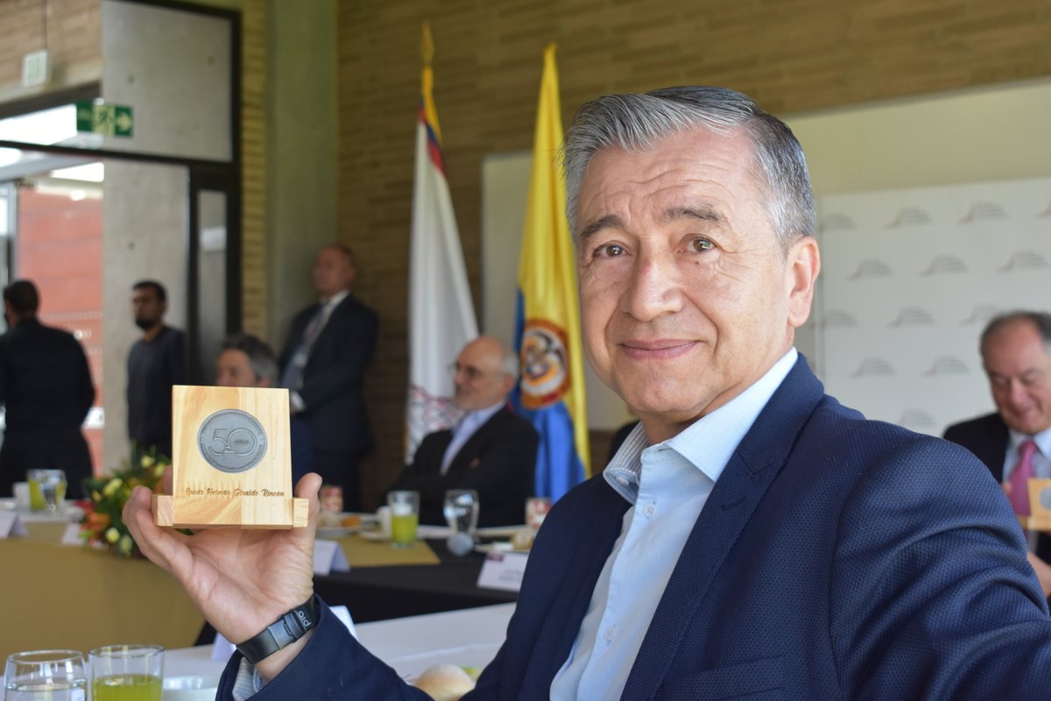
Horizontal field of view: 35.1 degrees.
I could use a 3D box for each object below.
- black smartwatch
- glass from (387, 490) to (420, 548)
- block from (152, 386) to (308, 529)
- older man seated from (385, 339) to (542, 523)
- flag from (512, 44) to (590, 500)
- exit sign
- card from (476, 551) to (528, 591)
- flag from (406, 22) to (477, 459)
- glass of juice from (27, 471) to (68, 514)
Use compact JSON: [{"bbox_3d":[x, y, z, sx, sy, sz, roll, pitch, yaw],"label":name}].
[{"bbox_3d":[-0.183,0.207,1.225,0.067,0.025,0.058,-31,-4,-12],"label":"black smartwatch"},{"bbox_3d":[-0.282,0.388,3.850,0.071,0.126,0.071,0,-1,0],"label":"glass"},{"bbox_3d":[-0.219,0.086,1.229,0.108,0.108,0.045,2,-27,-16],"label":"block"},{"bbox_3d":[-0.201,0.587,4.800,0.740,1.260,0.540,1,-1,-44],"label":"older man seated"},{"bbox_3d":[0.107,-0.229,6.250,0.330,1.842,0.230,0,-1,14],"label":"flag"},{"bbox_3d":[-2.059,-1.133,8.150,0.300,0.150,0.025,1,-1,-40],"label":"exit sign"},{"bbox_3d":[0.012,0.409,3.070,0.200,0.060,0.068,-1,-1,36],"label":"card"},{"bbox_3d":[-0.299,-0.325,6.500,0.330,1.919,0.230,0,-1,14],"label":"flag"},{"bbox_3d":[-1.378,0.408,4.840,0.082,0.125,0.082,0,-1,0],"label":"glass of juice"}]

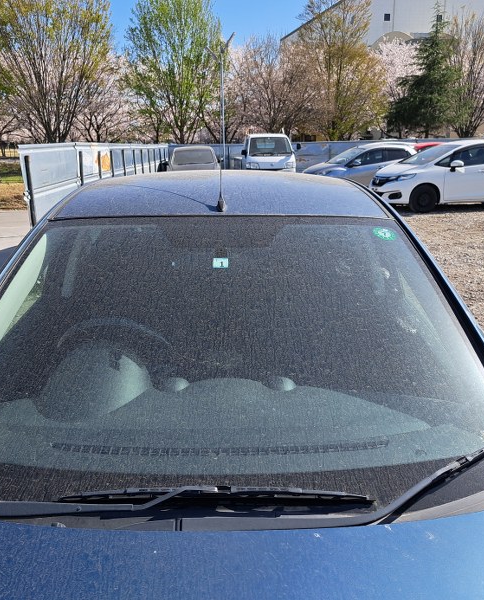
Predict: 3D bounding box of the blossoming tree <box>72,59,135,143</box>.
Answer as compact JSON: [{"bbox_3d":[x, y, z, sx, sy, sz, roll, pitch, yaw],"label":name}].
[{"bbox_3d":[-8.722,-12.083,34.958,3.910,6.010,3.710,-1,17,0],"label":"blossoming tree"}]

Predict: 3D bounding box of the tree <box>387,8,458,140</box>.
[{"bbox_3d":[11.811,-14.387,36.436,4.530,8.700,4.310,-1,17,0],"label":"tree"}]

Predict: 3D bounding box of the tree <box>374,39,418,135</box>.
[{"bbox_3d":[11.629,-15.330,41.376,3.650,7.640,3.650,-1,17,0],"label":"tree"}]

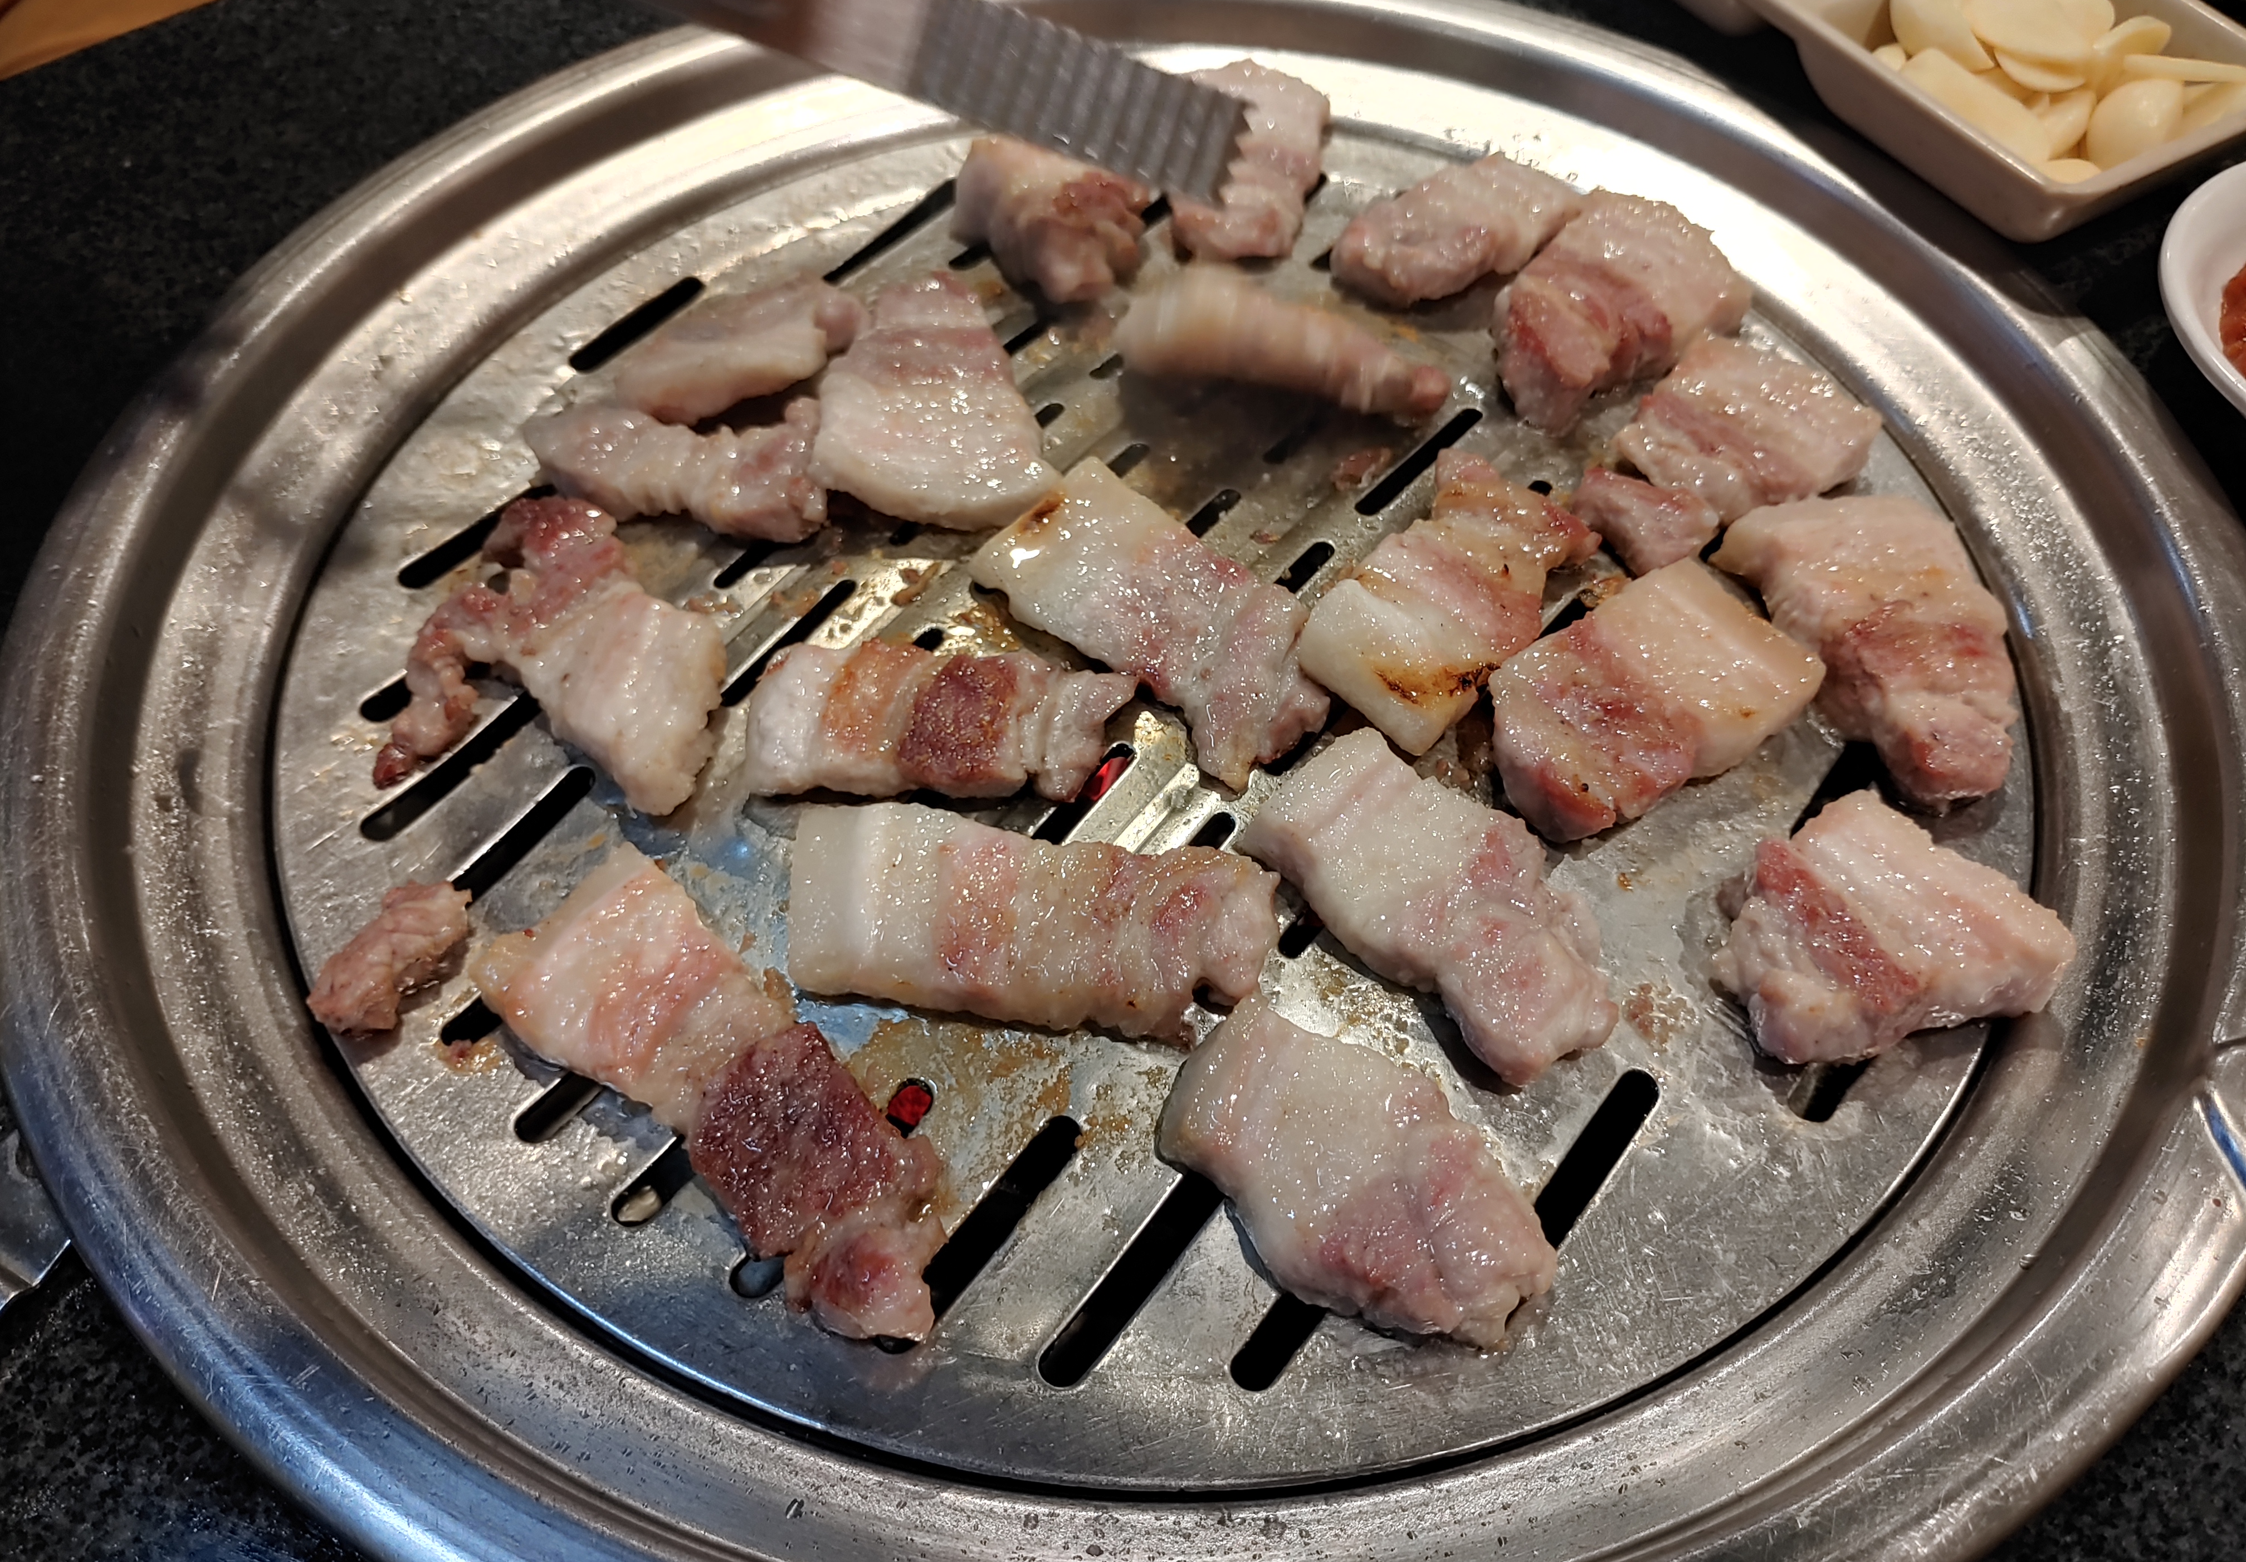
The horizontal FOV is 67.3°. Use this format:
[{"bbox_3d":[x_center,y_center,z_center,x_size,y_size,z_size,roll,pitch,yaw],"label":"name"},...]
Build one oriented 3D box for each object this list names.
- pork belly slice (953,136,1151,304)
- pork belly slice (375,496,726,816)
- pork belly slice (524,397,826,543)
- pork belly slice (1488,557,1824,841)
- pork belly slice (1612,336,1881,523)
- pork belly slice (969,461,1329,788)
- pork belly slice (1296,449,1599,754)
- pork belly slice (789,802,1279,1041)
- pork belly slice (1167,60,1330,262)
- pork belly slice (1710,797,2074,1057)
[{"bbox_3d":[-0.015,-0.112,0.331,0.033,0.018,0.025,31,59,20],"label":"pork belly slice"},{"bbox_3d":[-0.091,-0.021,0.284,0.052,0.014,0.057,6,54,2],"label":"pork belly slice"},{"bbox_3d":[-0.076,-0.057,0.293,0.047,0.012,0.025,10,54,6],"label":"pork belly slice"},{"bbox_3d":[0.081,-0.015,0.263,0.052,0.013,0.031,-28,58,-20],"label":"pork belly slice"},{"bbox_3d":[0.112,-0.065,0.300,0.037,0.013,0.033,-34,60,-23],"label":"pork belly slice"},{"bbox_3d":[0.007,-0.028,0.272,0.031,0.010,0.063,-37,62,-25],"label":"pork belly slice"},{"bbox_3d":[0.053,-0.032,0.275,0.030,0.011,0.053,30,59,20],"label":"pork belly slice"},{"bbox_3d":[-0.013,0.018,0.237,0.068,0.011,0.029,6,53,4],"label":"pork belly slice"},{"bbox_3d":[0.025,-0.129,0.344,0.030,0.012,0.046,1,63,0],"label":"pork belly slice"},{"bbox_3d":[0.112,0.025,0.252,0.041,0.021,0.038,-25,59,-19],"label":"pork belly slice"}]

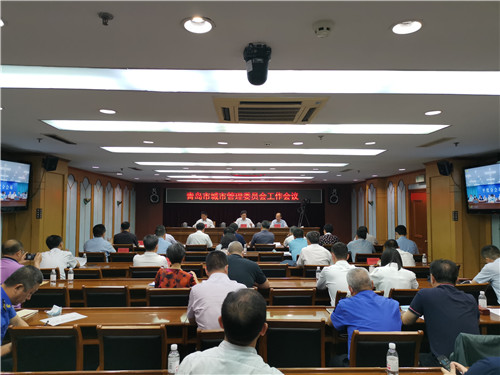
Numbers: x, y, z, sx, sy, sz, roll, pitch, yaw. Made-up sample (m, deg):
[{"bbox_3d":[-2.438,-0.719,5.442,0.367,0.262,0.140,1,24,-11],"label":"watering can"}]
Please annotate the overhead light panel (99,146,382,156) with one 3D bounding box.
[{"bbox_3d":[-0.058,-0.594,6.517,4.500,0.060,0.580,0,-3,-2],"label":"overhead light panel"}]

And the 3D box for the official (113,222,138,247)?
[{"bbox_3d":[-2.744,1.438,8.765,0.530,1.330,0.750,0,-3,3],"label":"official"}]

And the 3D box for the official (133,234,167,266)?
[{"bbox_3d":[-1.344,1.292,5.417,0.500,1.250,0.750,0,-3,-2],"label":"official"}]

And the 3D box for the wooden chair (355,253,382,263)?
[{"bbox_3d":[2.058,1.584,6.915,0.460,0.870,0.540,0,-3,4],"label":"wooden chair"}]

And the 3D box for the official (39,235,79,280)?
[{"bbox_3d":[-2.577,1.291,5.352,0.540,1.232,0.750,0,-3,3],"label":"official"}]

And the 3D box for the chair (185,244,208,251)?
[{"bbox_3d":[-1.160,1.688,8.607,0.490,0.880,0.540,0,-3,-2],"label":"chair"}]

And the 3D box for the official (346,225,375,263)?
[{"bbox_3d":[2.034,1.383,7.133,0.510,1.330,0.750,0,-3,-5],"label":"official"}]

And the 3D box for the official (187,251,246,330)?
[{"bbox_3d":[-0.252,1.147,2.998,0.500,1.330,0.750,0,-3,1],"label":"official"}]

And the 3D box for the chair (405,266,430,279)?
[{"bbox_3d":[2.342,1.545,5.609,0.490,0.880,0.540,0,-3,-2],"label":"chair"}]

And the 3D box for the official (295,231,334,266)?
[{"bbox_3d":[0.972,1.317,5.779,0.520,1.330,0.750,0,-3,-5],"label":"official"}]

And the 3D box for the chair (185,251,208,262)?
[{"bbox_3d":[-0.967,1.615,7.254,0.470,0.880,0.540,0,-3,-2],"label":"chair"}]

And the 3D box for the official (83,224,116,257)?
[{"bbox_3d":[-2.837,1.371,7.284,0.560,1.330,0.750,0,-3,2],"label":"official"}]

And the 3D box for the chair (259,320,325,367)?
[{"bbox_3d":[0.287,1.362,2.907,0.450,0.885,0.540,0,-3,-2],"label":"chair"}]

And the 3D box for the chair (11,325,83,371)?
[{"bbox_3d":[-1.386,1.394,2.863,0.490,0.880,0.540,0,-3,-2],"label":"chair"}]

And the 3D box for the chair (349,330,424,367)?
[{"bbox_3d":[0.919,1.411,2.824,0.470,0.880,0.540,0,-3,-2],"label":"chair"}]

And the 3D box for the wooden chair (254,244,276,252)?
[{"bbox_3d":[0.313,1.649,8.365,0.450,0.885,0.540,0,-3,-2],"label":"wooden chair"}]

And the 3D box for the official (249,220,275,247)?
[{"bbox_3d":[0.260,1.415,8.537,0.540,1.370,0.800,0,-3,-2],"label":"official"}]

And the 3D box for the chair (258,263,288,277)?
[{"bbox_3d":[0.299,1.510,5.611,0.460,0.870,0.540,0,-3,-2],"label":"chair"}]

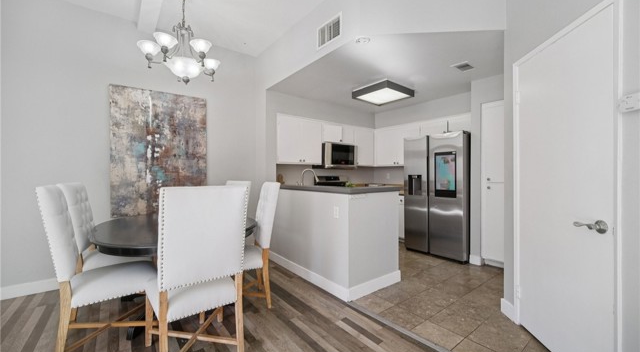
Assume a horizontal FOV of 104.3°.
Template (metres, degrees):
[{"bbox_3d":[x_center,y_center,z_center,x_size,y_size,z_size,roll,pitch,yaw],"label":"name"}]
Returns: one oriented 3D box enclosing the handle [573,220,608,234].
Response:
[{"bbox_3d":[1.470,0.274,1.356,0.060,0.073,0.145,0,0,8],"label":"handle"}]

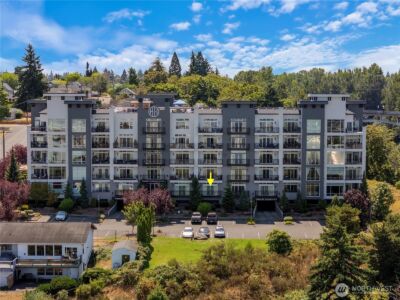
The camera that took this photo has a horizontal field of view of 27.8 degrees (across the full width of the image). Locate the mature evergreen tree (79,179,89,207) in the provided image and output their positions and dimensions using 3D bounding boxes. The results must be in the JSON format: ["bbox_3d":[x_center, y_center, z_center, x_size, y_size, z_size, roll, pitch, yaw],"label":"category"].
[{"bbox_3d":[-22.717,8.497,158.000,1.950,5.700,1.950,0,5,0],"label":"mature evergreen tree"}]

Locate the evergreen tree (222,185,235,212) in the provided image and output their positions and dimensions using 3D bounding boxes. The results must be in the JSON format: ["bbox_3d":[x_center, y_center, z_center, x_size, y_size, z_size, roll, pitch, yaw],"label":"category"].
[{"bbox_3d":[5.626,9.413,156.922,2.400,5.490,2.400,0,6,0],"label":"evergreen tree"}]

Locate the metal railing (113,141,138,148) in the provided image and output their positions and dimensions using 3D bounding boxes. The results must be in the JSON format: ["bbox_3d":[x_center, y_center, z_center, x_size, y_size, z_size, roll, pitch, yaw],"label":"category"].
[{"bbox_3d":[-14.448,-0.879,157.929,4.850,1.070,0.120,0,5,2],"label":"metal railing"}]

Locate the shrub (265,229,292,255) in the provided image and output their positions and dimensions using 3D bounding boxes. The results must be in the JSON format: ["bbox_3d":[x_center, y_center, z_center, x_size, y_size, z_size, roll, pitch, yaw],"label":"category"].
[{"bbox_3d":[12.678,14.592,129.000,4.000,3.700,3.900,0,5,0],"label":"shrub"}]

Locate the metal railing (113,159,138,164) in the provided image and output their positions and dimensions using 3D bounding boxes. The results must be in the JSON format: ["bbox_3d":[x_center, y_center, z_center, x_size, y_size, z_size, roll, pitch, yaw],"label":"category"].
[{"bbox_3d":[-14.468,2.293,159.228,4.700,1.150,0.150,0,6,0],"label":"metal railing"}]

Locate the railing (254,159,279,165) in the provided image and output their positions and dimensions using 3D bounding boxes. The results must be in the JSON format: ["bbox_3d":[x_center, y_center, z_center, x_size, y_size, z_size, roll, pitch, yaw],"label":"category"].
[{"bbox_3d":[13.038,2.432,157.411,4.700,1.070,0.120,0,5,2],"label":"railing"}]

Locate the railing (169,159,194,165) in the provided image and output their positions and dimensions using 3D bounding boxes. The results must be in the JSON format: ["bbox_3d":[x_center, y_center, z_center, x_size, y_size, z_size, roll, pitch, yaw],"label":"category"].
[{"bbox_3d":[-3.522,2.435,162.803,4.910,1.130,0.120,0,5,0],"label":"railing"}]

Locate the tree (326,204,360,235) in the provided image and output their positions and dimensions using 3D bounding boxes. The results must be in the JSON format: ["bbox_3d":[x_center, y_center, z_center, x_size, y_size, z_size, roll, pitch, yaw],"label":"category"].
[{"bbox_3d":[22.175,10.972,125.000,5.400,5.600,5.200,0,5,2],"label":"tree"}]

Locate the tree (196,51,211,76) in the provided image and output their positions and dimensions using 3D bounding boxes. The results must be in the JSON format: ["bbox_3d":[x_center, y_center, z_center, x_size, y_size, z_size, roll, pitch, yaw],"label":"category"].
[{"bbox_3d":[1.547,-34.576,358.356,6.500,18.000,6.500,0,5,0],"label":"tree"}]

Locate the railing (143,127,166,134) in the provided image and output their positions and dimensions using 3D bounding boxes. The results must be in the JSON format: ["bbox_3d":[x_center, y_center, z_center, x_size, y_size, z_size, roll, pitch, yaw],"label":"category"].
[{"bbox_3d":[-8.904,-3.833,159.000,4.450,1.150,0.600,0,5,0],"label":"railing"}]

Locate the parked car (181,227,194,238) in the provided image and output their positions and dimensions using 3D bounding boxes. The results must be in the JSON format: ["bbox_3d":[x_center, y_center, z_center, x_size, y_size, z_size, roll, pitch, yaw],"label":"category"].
[{"bbox_3d":[-2.044,13.954,138.874,1.820,1.470,4.600,0,5,0],"label":"parked car"}]

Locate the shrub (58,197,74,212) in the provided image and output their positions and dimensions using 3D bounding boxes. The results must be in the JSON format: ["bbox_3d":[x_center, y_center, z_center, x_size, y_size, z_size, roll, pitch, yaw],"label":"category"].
[{"bbox_3d":[-25.911,10.636,157.000,2.950,2.700,2.900,0,5,0],"label":"shrub"}]

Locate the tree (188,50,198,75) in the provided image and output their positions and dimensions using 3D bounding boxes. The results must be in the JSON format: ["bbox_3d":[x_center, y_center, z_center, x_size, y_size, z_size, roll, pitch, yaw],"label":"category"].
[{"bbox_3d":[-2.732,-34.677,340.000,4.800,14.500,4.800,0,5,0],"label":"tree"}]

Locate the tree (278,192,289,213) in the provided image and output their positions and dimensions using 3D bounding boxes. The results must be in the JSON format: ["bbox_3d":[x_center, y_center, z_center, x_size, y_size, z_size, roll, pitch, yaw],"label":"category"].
[{"bbox_3d":[16.356,10.176,157.500,1.950,4.040,1.950,0,6,0],"label":"tree"}]

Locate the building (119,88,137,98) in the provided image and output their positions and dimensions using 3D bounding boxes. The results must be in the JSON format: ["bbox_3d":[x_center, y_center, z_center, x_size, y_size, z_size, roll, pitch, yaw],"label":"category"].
[{"bbox_3d":[-25.305,-19.099,283.502,6.200,4.900,8.000,0,6,0],"label":"building"}]

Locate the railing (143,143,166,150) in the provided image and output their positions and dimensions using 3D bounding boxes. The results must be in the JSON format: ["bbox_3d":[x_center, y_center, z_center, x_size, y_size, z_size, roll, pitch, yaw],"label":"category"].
[{"bbox_3d":[-9.116,-0.619,161.537,4.370,1.280,0.800,0,5,0],"label":"railing"}]

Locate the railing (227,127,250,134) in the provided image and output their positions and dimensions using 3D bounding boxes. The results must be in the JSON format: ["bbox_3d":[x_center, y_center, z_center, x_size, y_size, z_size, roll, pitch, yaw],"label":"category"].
[{"bbox_3d":[7.775,-3.748,161.269,4.590,1.240,0.800,0,5,0],"label":"railing"}]

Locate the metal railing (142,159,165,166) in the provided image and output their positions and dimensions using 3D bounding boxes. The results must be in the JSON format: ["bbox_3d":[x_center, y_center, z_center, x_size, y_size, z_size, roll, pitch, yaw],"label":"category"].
[{"bbox_3d":[-9.132,2.570,161.811,4.380,1.260,0.800,0,5,0],"label":"metal railing"}]

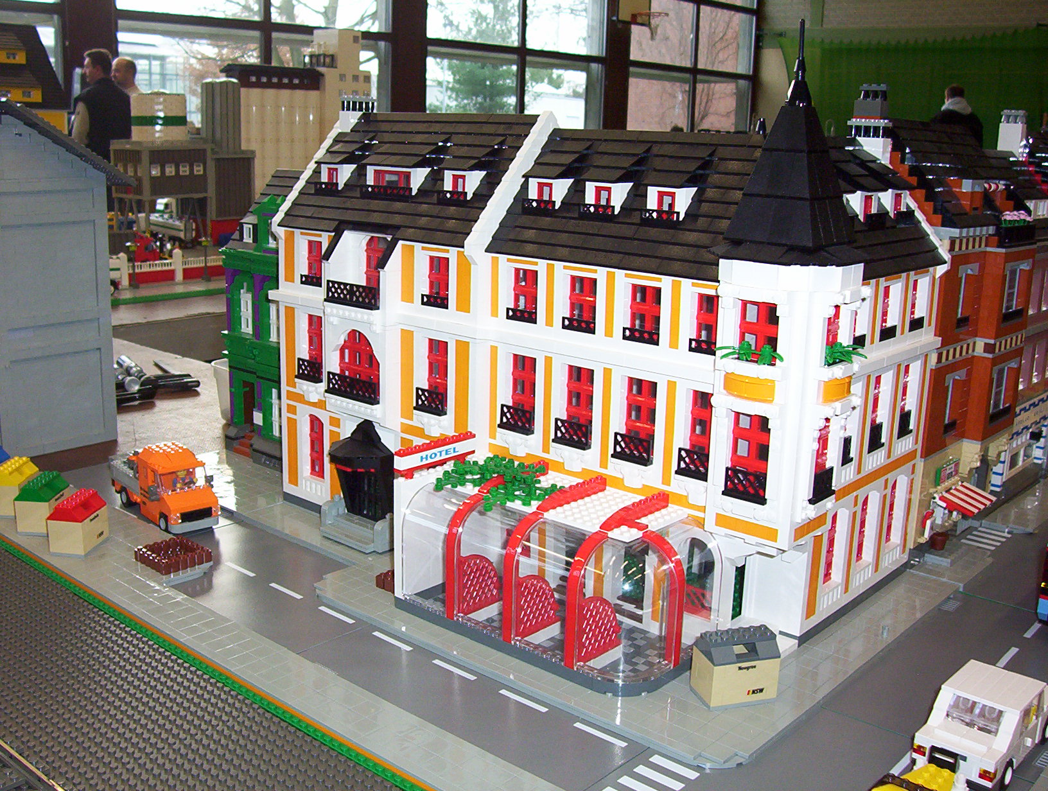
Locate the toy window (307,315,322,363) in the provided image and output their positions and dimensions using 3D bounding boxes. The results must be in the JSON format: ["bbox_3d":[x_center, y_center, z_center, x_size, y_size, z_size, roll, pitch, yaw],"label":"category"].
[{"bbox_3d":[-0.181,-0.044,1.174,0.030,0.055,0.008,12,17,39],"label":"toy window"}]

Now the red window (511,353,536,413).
[{"bbox_3d":[0.005,-0.002,1.021,0.032,0.057,0.008,13,18,39],"label":"red window"}]

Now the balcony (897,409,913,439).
[{"bbox_3d":[0.303,0.023,1.040,0.008,0.019,0.031,13,19,39],"label":"balcony"}]

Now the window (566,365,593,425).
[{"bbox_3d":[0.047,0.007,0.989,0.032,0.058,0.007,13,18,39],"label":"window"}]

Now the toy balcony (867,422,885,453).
[{"bbox_3d":[0.265,0.032,0.990,0.008,0.019,0.032,13,18,39],"label":"toy balcony"}]

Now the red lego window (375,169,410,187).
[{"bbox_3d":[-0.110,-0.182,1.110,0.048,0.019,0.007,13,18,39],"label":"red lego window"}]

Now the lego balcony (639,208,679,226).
[{"bbox_3d":[0.098,-0.125,0.921,0.032,0.010,0.008,13,18,39],"label":"lego balcony"}]

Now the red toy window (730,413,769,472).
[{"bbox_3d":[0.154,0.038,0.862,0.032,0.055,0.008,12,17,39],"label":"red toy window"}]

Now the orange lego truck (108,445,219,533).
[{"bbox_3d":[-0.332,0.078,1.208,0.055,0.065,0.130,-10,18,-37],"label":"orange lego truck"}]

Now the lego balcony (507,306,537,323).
[{"bbox_3d":[0.001,-0.061,1.000,0.032,0.010,0.008,13,18,39],"label":"lego balcony"}]

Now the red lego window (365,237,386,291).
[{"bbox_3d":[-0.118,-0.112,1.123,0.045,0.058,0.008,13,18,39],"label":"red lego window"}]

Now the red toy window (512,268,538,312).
[{"bbox_3d":[0.006,-0.080,0.995,0.029,0.039,0.007,13,19,40],"label":"red toy window"}]

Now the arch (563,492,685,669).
[{"bbox_3d":[0.086,0.131,0.896,0.059,0.102,0.104,13,18,39],"label":"arch"}]

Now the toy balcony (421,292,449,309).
[{"bbox_3d":[-0.069,-0.076,1.051,0.032,0.010,0.008,13,18,39],"label":"toy balcony"}]

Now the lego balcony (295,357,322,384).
[{"bbox_3d":[-0.190,-0.023,1.152,0.032,0.019,0.008,13,19,40],"label":"lego balcony"}]

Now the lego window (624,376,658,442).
[{"bbox_3d":[0.090,0.017,0.950,0.032,0.057,0.008,13,18,39],"label":"lego window"}]

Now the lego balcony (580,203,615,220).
[{"bbox_3d":[0.056,-0.135,0.962,0.032,0.010,0.008,13,18,39],"label":"lego balcony"}]

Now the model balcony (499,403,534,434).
[{"bbox_3d":[-0.006,0.019,1.013,0.032,0.019,0.008,13,18,39],"label":"model balcony"}]

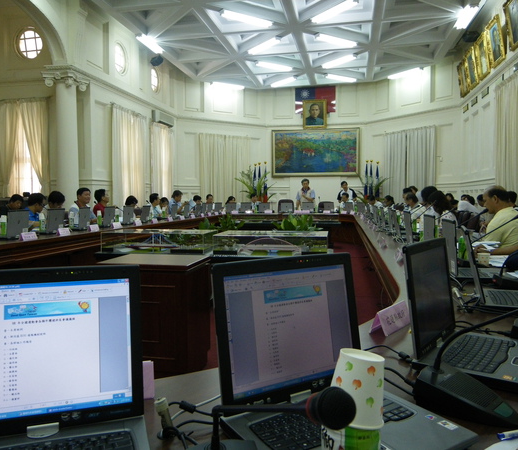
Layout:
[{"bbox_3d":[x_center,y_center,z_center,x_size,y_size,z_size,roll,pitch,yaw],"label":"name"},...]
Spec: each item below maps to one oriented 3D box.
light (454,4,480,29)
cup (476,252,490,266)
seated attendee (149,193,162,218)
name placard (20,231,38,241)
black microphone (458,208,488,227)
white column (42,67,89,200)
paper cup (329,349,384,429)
[{"bbox_3d":[3.847,-3.856,8.998,0.200,0.110,1.170,1,3,11],"label":"light"},{"bbox_3d":[1.312,0.212,2.830,0.073,0.077,0.073,0,3,10],"label":"cup"},{"bbox_3d":[-2.160,-0.015,10.100,0.700,1.280,0.500,0,3,10],"label":"seated attendee"},{"bbox_3d":[-2.355,0.123,4.960,0.065,0.068,0.235,0,3,10],"label":"name placard"},{"bbox_3d":[1.500,0.051,3.520,0.380,0.330,0.090,0,3,10],"label":"black microphone"},{"bbox_3d":[-3.632,-1.107,9.252,0.640,3.588,0.640,0,3,11],"label":"white column"},{"bbox_3d":[0.120,0.195,0.590,0.074,0.075,0.074,9,-1,0],"label":"paper cup"}]

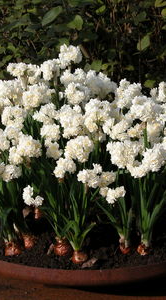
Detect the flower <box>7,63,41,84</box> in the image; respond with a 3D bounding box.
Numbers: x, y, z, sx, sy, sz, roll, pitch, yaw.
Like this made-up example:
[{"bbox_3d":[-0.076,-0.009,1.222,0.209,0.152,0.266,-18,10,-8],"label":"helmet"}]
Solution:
[{"bbox_3d":[-0.167,-0.218,3.030,0.094,0.061,0.072,5,18,15],"label":"flower"}]

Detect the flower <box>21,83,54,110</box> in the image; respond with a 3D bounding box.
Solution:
[{"bbox_3d":[-0.129,-0.151,3.009,0.088,0.077,0.076,-1,16,-2],"label":"flower"}]

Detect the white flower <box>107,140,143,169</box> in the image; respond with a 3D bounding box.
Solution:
[{"bbox_3d":[0.106,0.011,2.660,0.087,0.068,0.075,0,17,0],"label":"white flower"}]

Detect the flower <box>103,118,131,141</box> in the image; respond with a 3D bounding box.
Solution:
[{"bbox_3d":[0.091,-0.054,2.819,0.072,0.057,0.060,0,16,2],"label":"flower"}]

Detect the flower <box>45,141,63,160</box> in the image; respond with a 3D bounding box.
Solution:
[{"bbox_3d":[-0.072,0.001,2.700,0.046,0.049,0.046,0,15,0],"label":"flower"}]

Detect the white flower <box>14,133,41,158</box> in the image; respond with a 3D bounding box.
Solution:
[{"bbox_3d":[-0.139,-0.009,2.720,0.065,0.060,0.062,0,17,0],"label":"white flower"}]

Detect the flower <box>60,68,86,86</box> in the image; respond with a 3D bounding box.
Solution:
[{"bbox_3d":[-0.027,-0.202,3.020,0.080,0.059,0.071,0,15,0],"label":"flower"}]

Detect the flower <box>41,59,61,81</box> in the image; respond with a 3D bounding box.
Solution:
[{"bbox_3d":[-0.091,-0.233,3.077,0.056,0.062,0.055,-1,16,-2],"label":"flower"}]

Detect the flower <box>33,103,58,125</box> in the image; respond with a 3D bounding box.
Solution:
[{"bbox_3d":[-0.099,-0.096,2.800,0.063,0.056,0.063,0,15,0],"label":"flower"}]

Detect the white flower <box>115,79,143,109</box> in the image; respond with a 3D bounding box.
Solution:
[{"bbox_3d":[0.125,-0.156,2.930,0.072,0.080,0.072,0,15,0],"label":"white flower"}]

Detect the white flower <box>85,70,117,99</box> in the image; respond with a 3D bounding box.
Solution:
[{"bbox_3d":[0.052,-0.185,3.000,0.088,0.077,0.070,0,17,0],"label":"white flower"}]

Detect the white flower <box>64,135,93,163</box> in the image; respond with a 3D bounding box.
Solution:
[{"bbox_3d":[-0.011,-0.001,2.620,0.074,0.062,0.074,0,15,0],"label":"white flower"}]

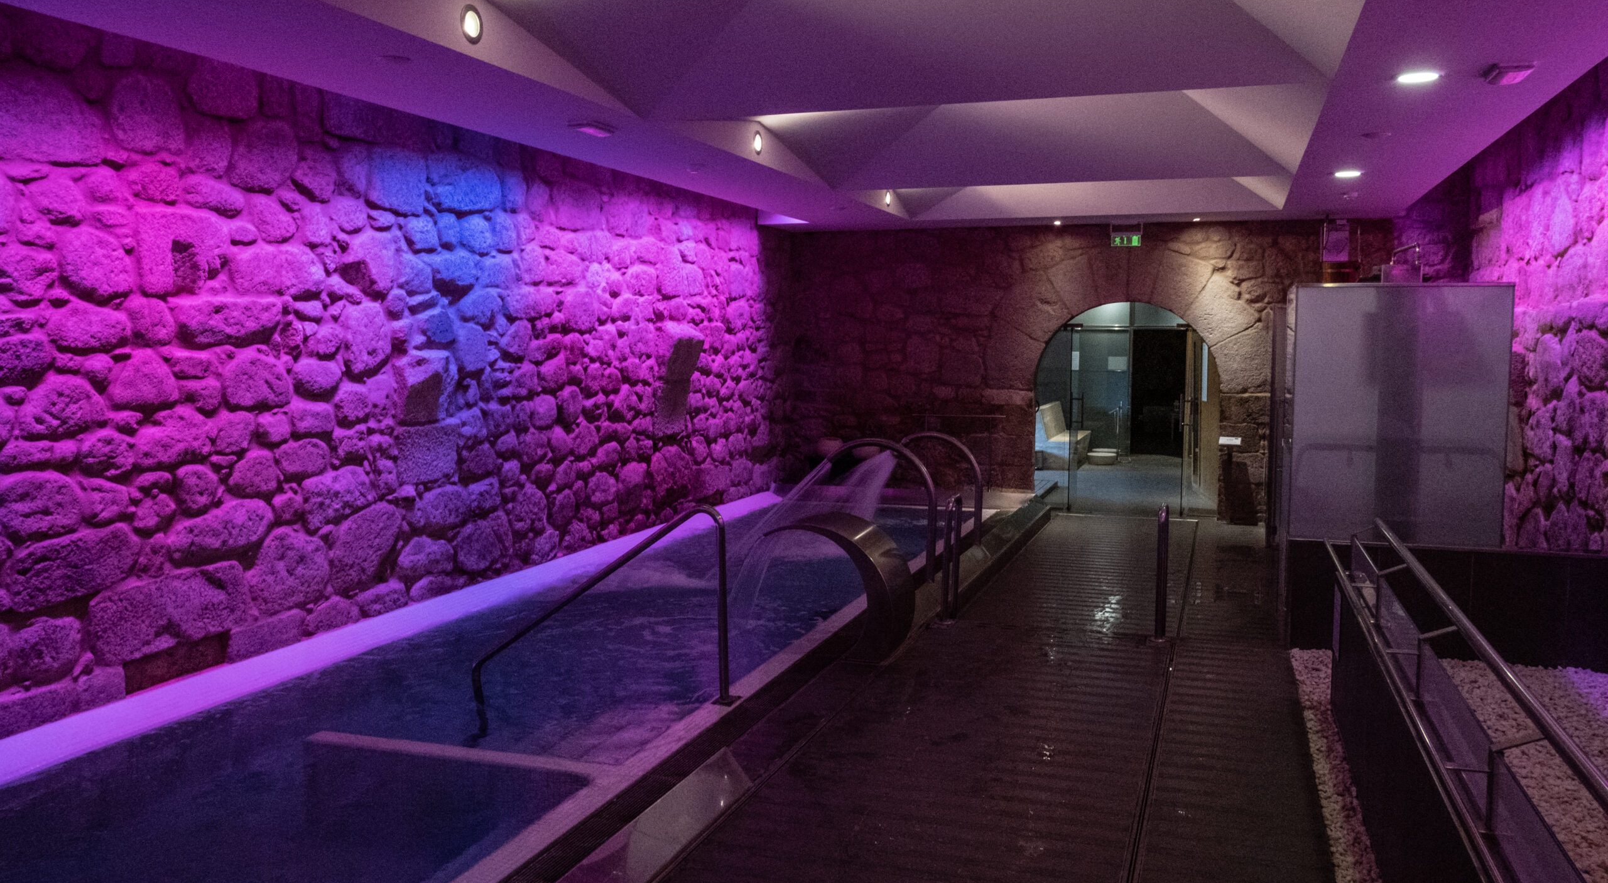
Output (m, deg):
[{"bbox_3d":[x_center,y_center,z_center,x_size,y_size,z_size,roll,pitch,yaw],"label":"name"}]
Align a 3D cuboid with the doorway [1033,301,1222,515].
[{"bbox_3d":[3.421,-0.363,12.788,1.879,2.205,0.420,2,5,20],"label":"doorway"}]

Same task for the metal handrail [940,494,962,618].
[{"bbox_3d":[0.923,0.743,7.550,0.055,0.802,0.350,2,5,20],"label":"metal handrail"}]

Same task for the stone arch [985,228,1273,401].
[{"bbox_3d":[3.400,-1.307,12.693,2.914,1.636,0.420,2,5,20],"label":"stone arch"}]

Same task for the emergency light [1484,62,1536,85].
[{"bbox_3d":[3.105,-1.620,5.306,0.154,0.040,0.341,2,5,20],"label":"emergency light"}]

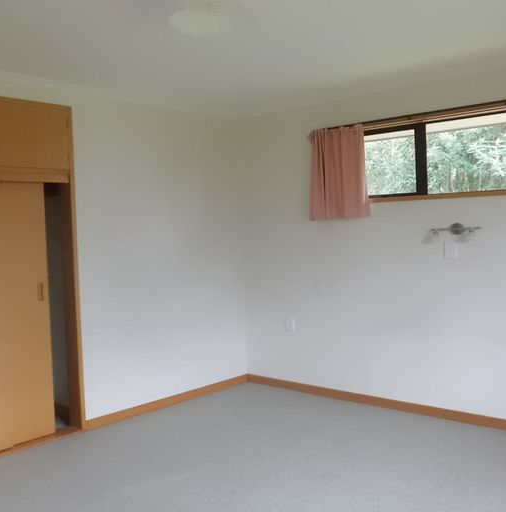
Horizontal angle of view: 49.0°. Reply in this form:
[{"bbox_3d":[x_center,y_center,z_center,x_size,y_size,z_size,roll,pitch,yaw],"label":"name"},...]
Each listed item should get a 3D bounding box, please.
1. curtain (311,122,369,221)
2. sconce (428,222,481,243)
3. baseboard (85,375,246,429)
[{"bbox_3d":[0.654,-0.627,4.190,0.465,0.670,0.100,1,3,38],"label":"curtain"},{"bbox_3d":[1.343,-0.160,3.688,0.330,0.115,0.100,1,3,38],"label":"sconce"},{"bbox_3d":[-0.589,1.131,4.369,0.022,0.078,1.573,1,4,45],"label":"baseboard"}]

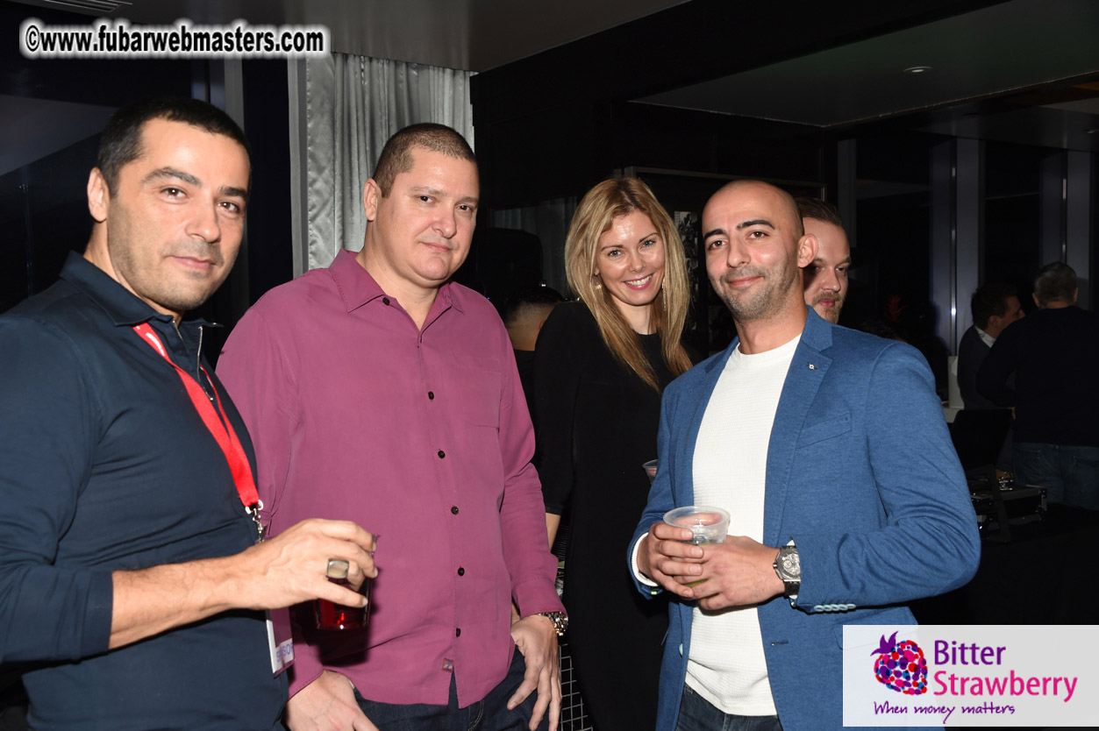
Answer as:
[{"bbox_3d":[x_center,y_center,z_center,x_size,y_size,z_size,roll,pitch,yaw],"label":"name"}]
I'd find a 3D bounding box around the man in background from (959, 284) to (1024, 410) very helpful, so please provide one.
[{"bbox_3d":[1.953,0.486,5.231,0.430,1.680,0.500,0,3,12],"label":"man in background"}]

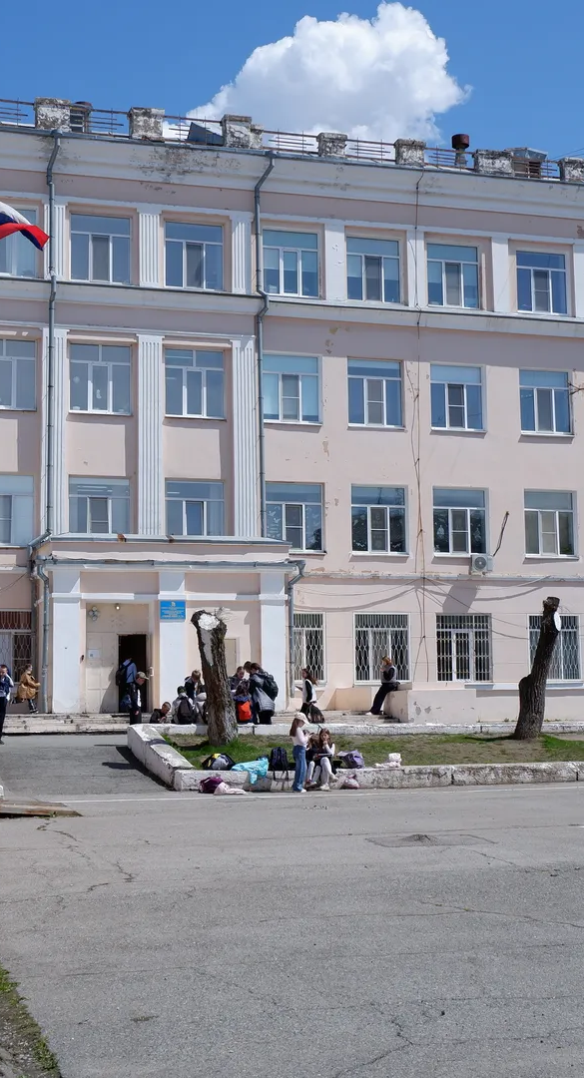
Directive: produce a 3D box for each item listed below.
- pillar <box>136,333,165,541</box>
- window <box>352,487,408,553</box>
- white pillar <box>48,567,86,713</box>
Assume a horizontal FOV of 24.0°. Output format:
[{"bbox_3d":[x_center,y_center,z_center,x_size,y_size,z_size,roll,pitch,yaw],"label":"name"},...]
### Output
[{"bbox_3d":[-3.942,-2.465,38.293,0.771,6.555,0.250,1,-6,-16],"label":"pillar"},{"bbox_3d":[2.597,-0.557,40.507,1.753,2.042,0.200,1,-7,-16],"label":"window"},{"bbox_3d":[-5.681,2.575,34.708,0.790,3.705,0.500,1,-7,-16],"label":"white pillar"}]

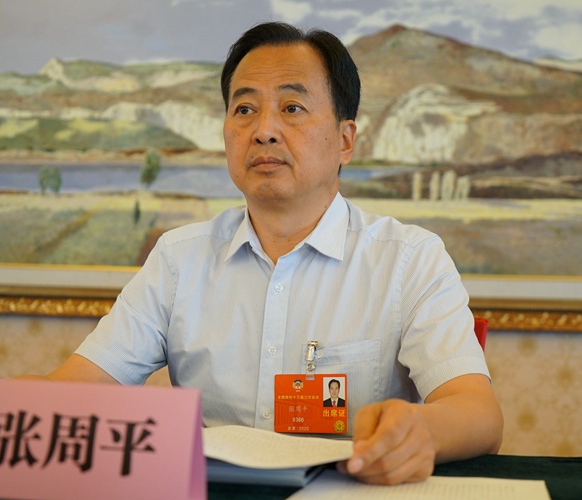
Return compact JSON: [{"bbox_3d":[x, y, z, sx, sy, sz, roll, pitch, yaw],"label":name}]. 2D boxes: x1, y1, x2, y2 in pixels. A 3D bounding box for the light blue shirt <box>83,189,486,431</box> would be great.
[{"bbox_3d":[-0.015,0.175,1.470,0.530,0.520,0.300,0,-2,19],"label":"light blue shirt"}]

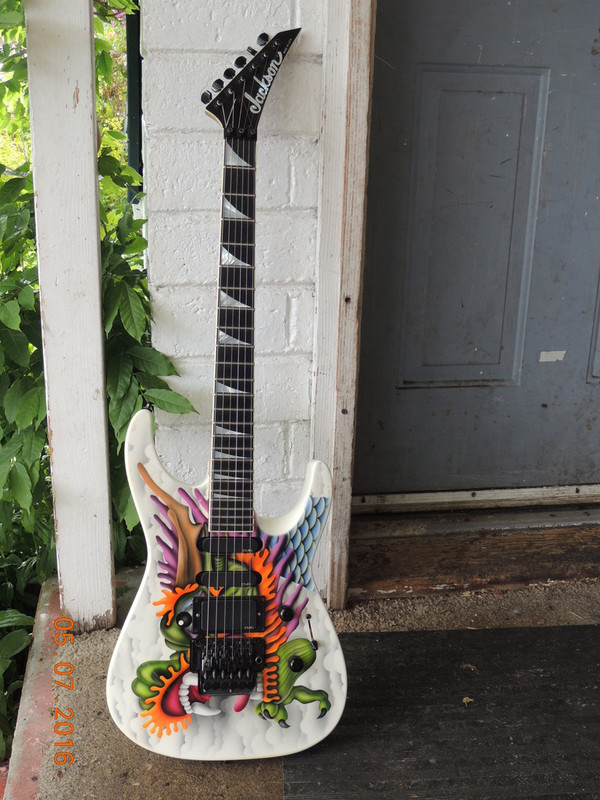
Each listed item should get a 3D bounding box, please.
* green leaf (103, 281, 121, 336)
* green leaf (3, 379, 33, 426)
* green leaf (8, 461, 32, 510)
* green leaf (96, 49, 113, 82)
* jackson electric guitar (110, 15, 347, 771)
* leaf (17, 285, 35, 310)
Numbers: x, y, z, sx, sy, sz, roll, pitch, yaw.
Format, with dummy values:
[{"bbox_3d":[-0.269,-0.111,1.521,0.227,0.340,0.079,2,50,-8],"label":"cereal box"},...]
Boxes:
[{"bbox_3d":[-0.290,-0.143,1.550,0.032,0.097,0.020,10,12,-11],"label":"green leaf"},{"bbox_3d":[-0.472,0.003,1.650,0.043,0.084,0.020,9,12,-16],"label":"green leaf"},{"bbox_3d":[-0.460,0.143,1.640,0.034,0.090,0.020,-20,12,-16],"label":"green leaf"},{"bbox_3d":[-0.301,-0.519,1.550,0.025,0.060,0.020,-11,11,-7],"label":"green leaf"},{"bbox_3d":[-0.093,-0.013,1.272,0.306,0.937,0.066,1,-2,0],"label":"jackson electric guitar"},{"bbox_3d":[-0.460,-0.172,1.680,0.031,0.050,0.020,-25,12,-12],"label":"leaf"}]

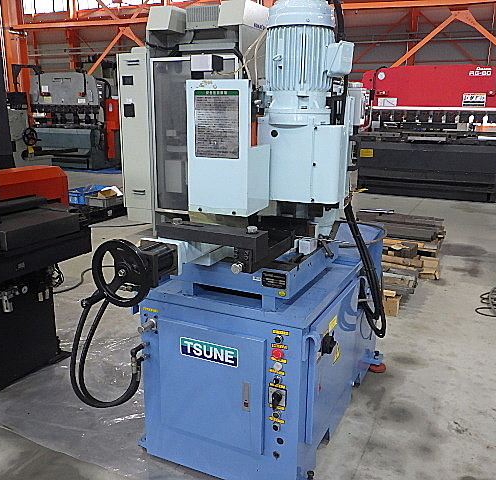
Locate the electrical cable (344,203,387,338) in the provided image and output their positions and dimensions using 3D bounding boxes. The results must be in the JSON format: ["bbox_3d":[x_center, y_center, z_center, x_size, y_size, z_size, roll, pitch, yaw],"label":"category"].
[{"bbox_3d":[0.594,0.175,2.557,0.217,0.696,0.174,7,16,25],"label":"electrical cable"}]

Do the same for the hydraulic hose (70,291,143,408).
[{"bbox_3d":[-0.597,0.456,2.140,0.362,0.515,0.145,7,16,25],"label":"hydraulic hose"}]

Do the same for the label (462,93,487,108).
[{"bbox_3d":[3.624,-2.229,8.272,0.358,0.209,0.006,8,16,26],"label":"label"}]

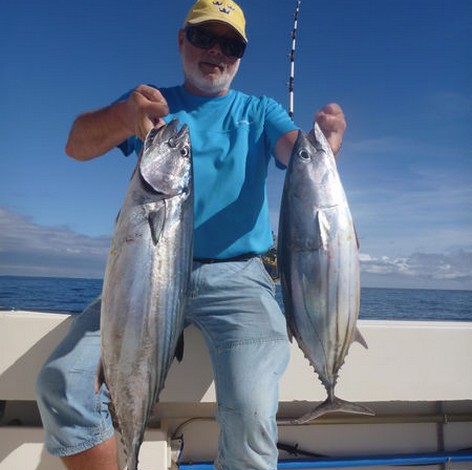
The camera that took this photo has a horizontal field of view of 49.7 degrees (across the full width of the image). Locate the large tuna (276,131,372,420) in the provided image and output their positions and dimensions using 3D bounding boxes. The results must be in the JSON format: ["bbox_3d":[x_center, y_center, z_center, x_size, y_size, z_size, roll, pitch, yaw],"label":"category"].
[{"bbox_3d":[0.205,0.088,1.170,0.200,0.670,0.120,-3,-4,15],"label":"large tuna"}]

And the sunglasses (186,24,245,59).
[{"bbox_3d":[-0.057,-0.517,1.360,0.160,0.055,0.130,8,11,-13],"label":"sunglasses"}]

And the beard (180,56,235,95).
[{"bbox_3d":[-0.073,-0.424,1.370,0.145,0.105,0.110,8,11,-13],"label":"beard"}]

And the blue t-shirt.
[{"bbox_3d":[-0.077,-0.168,1.410,0.480,0.500,0.280,2,-6,-1],"label":"blue t-shirt"}]

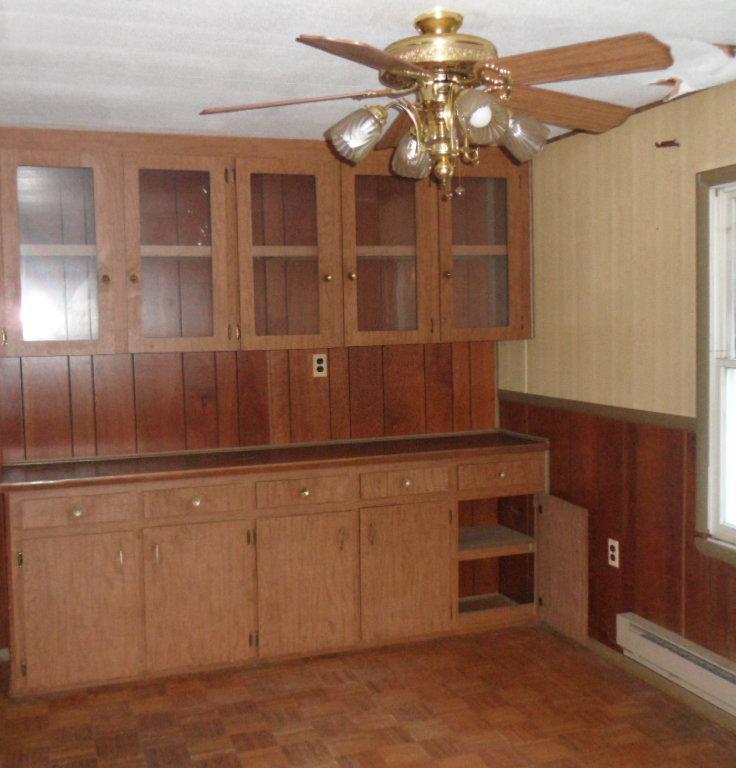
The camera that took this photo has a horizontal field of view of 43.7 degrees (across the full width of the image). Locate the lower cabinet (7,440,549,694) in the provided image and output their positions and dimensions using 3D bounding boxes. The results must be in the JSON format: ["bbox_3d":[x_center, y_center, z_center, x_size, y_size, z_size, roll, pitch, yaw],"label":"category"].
[{"bbox_3d":[-0.364,0.790,4.360,2.470,0.876,0.500,-3,4,-19],"label":"lower cabinet"}]

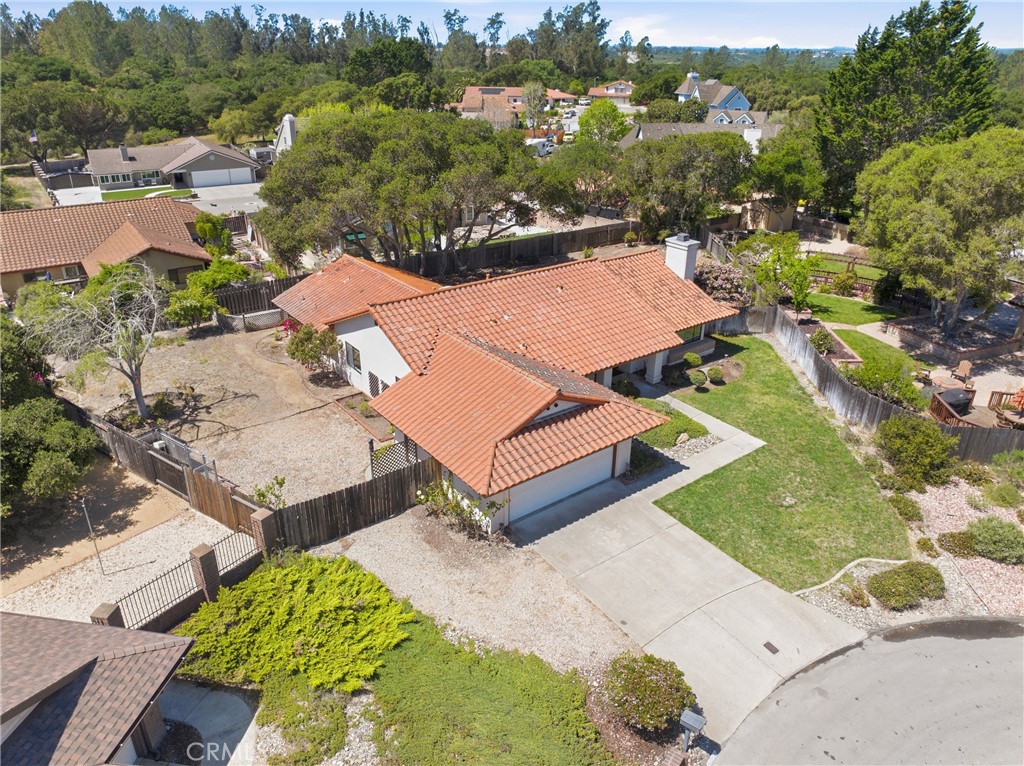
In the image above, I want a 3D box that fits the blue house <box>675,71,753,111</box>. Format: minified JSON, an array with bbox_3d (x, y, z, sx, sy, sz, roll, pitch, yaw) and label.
[{"bbox_3d":[38.919,-53.994,137.000,15.000,10.000,13.000,7,26,13],"label":"blue house"}]

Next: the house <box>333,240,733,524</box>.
[{"bbox_3d":[0.491,-3.093,34.756,19.800,5.400,21.600,-18,31,-33],"label":"house"}]

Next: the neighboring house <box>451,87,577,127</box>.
[{"bbox_3d":[0.368,-69.577,174.000,30.000,6.000,20.000,0,25,0],"label":"neighboring house"}]

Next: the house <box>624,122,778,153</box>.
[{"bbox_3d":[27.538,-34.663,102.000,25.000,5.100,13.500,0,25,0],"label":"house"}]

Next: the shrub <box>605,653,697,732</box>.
[{"bbox_3d":[3.430,7.600,17.750,2.200,1.400,2.050,7,26,14],"label":"shrub"}]

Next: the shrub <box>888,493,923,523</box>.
[{"bbox_3d":[13.950,4.420,25.150,1.080,0.750,1.100,16,30,30],"label":"shrub"}]

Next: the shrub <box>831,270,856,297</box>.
[{"bbox_3d":[21.900,-6.600,46.800,1.600,1.550,1.500,12,28,23],"label":"shrub"}]

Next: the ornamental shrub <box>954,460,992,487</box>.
[{"bbox_3d":[17.750,3.470,27.350,1.450,0.680,1.250,18,31,33],"label":"ornamental shrub"}]

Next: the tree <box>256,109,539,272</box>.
[{"bbox_3d":[-8.500,-13.700,51.300,20.500,10.300,16.000,-4,26,-8],"label":"tree"}]

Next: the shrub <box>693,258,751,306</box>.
[{"bbox_3d":[13.500,-6.600,45.600,3.600,2.600,3.300,8,26,15],"label":"shrub"}]

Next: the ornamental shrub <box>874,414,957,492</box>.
[{"bbox_3d":[15.550,2.500,27.100,2.800,2.350,2.600,16,30,30],"label":"ornamental shrub"}]

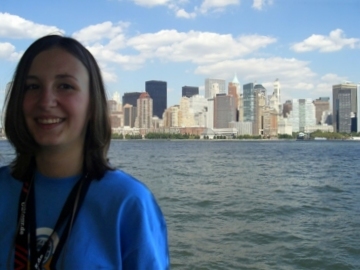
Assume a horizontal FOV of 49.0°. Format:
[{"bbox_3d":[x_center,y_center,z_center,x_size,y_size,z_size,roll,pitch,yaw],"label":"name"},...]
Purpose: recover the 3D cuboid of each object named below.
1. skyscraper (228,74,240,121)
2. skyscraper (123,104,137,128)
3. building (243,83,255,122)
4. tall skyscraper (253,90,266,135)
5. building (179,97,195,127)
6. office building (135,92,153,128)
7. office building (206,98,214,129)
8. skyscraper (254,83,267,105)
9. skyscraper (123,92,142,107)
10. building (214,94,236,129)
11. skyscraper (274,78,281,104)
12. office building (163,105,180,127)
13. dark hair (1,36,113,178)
[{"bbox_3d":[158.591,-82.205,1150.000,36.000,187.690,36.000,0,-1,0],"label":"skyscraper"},{"bbox_3d":[-167.000,-47.770,1320.330,28.000,118.200,34.000,0,0,30],"label":"skyscraper"},{"bbox_3d":[163.406,-56.490,940.000,29.000,132.009,28.000,0,-1,0],"label":"building"},{"bbox_3d":[219.270,-56.010,1090.380,26.000,131.800,32.000,0,0,28],"label":"tall skyscraper"},{"bbox_3d":[22.850,-56.440,1290.380,40.000,135.200,32.000,0,0,22],"label":"building"},{"bbox_3d":[-102.935,-55.042,1130.000,38.000,132.958,38.000,0,-1,20],"label":"office building"},{"bbox_3d":[86.230,-45.540,1110.310,20.000,111.100,24.000,0,0,12],"label":"office building"},{"bbox_3d":[329.985,-97.356,1620.000,44.000,227.505,44.000,0,-1,-42],"label":"skyscraper"},{"bbox_3d":[-157.136,-65.416,1350.000,56.000,158.160,54.000,0,-1,25],"label":"skyscraper"},{"bbox_3d":[122.620,-49.700,1065.340,54.000,118.900,30.000,0,0,12],"label":"building"},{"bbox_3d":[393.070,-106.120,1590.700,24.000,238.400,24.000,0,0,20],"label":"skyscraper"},{"bbox_3d":[-23.010,-35.050,1070.240,40.000,89.600,28.000,0,0,22],"label":"office building"},{"bbox_3d":[-0.258,-0.058,0.840,0.228,0.310,0.220,0,-1,-7],"label":"dark hair"}]

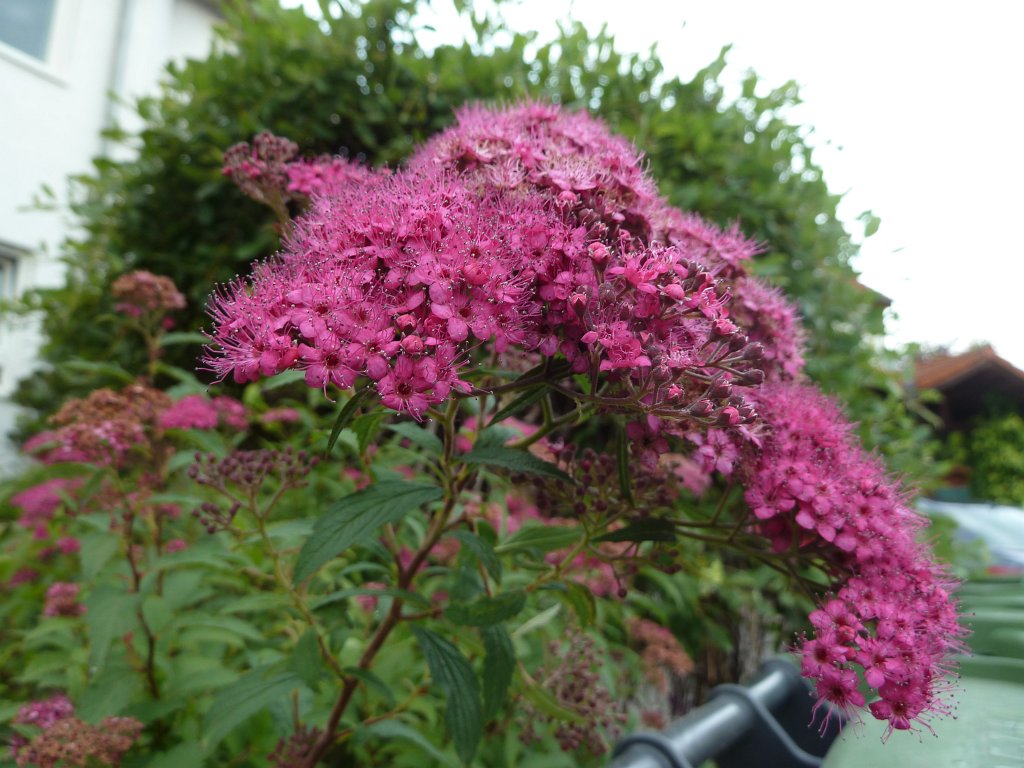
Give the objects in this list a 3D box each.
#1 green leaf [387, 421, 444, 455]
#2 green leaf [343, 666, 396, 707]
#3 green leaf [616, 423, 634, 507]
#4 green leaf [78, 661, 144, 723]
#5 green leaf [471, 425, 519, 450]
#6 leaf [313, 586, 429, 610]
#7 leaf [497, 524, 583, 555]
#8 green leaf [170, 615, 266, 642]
[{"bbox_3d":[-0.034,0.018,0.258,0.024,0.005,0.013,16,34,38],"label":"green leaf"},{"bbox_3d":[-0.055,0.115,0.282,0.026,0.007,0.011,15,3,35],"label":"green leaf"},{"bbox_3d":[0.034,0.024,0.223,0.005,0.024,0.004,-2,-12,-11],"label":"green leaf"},{"bbox_3d":[-0.230,0.176,0.425,0.024,0.007,0.034,-10,20,19],"label":"green leaf"},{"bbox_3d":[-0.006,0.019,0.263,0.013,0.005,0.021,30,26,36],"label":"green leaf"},{"bbox_3d":[-0.053,0.082,0.280,0.043,0.006,0.014,4,-6,-13],"label":"leaf"},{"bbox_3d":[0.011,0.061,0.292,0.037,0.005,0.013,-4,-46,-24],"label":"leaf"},{"bbox_3d":[-0.172,0.142,0.430,0.061,0.008,0.017,-2,16,19],"label":"green leaf"}]

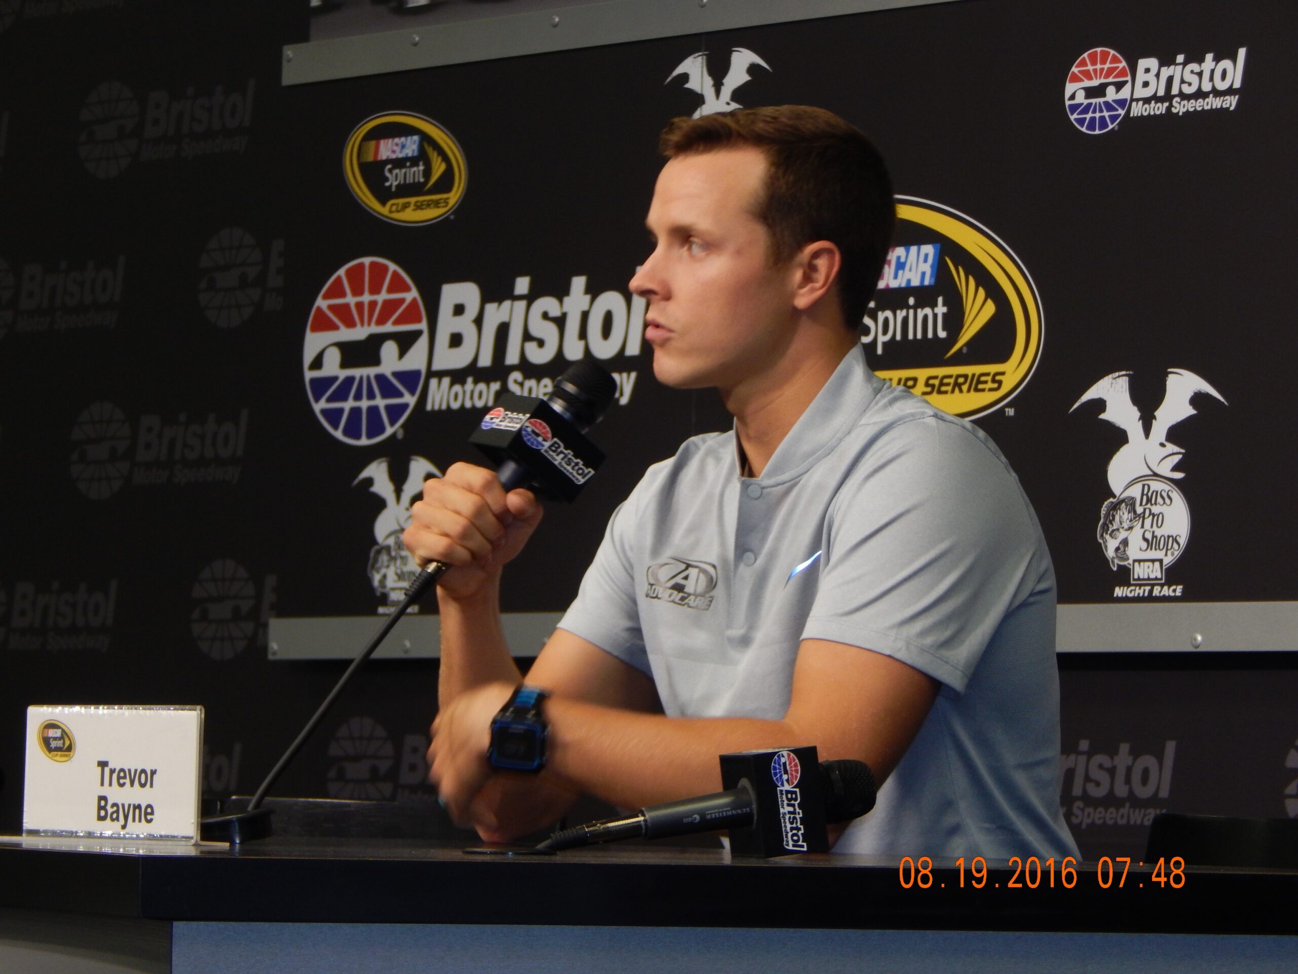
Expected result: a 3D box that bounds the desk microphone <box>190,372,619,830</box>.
[{"bbox_3d":[-0.199,0.104,6.240,0.080,0.480,0.082,42,-11,-18],"label":"desk microphone"}]

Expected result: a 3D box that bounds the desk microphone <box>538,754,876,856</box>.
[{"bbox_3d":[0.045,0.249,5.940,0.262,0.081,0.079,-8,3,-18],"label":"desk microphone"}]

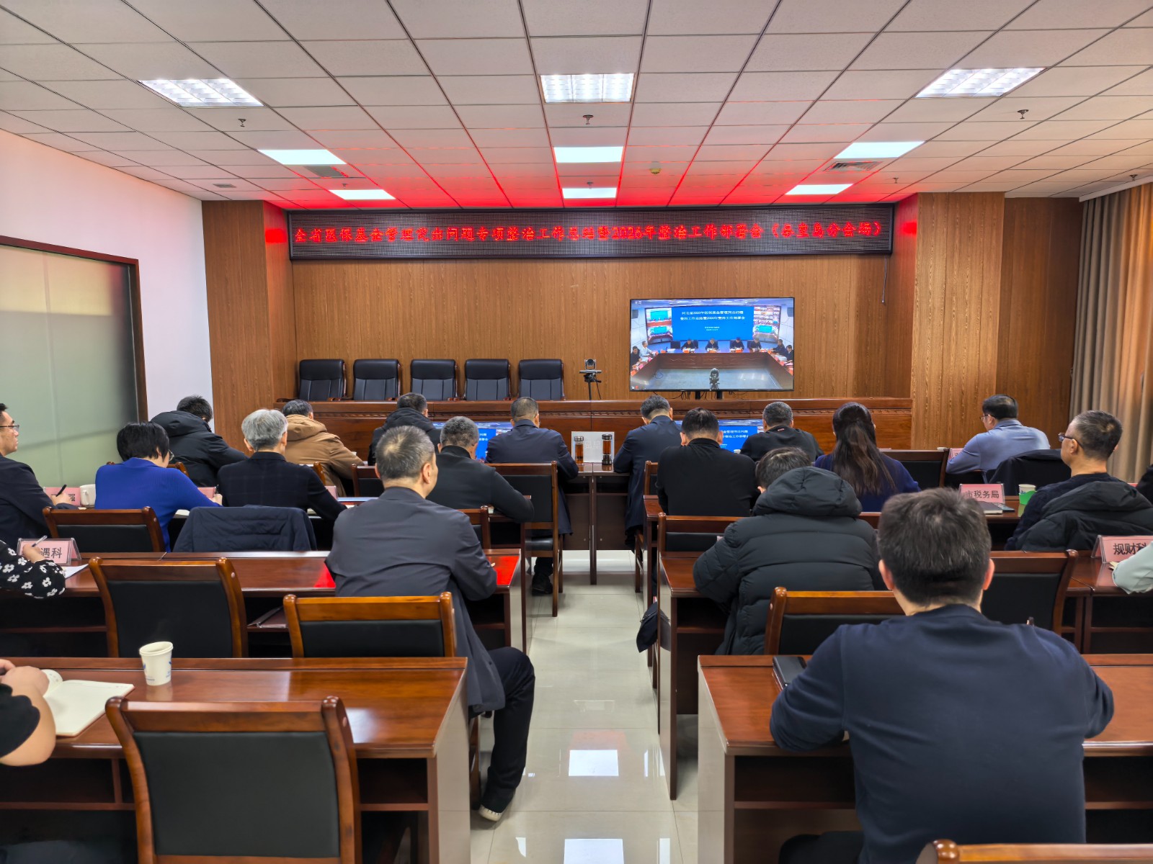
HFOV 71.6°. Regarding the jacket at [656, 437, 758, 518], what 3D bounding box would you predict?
[{"bbox_3d":[0.588,0.369,3.615,0.500,0.670,0.460,0,7,1],"label":"jacket"}]

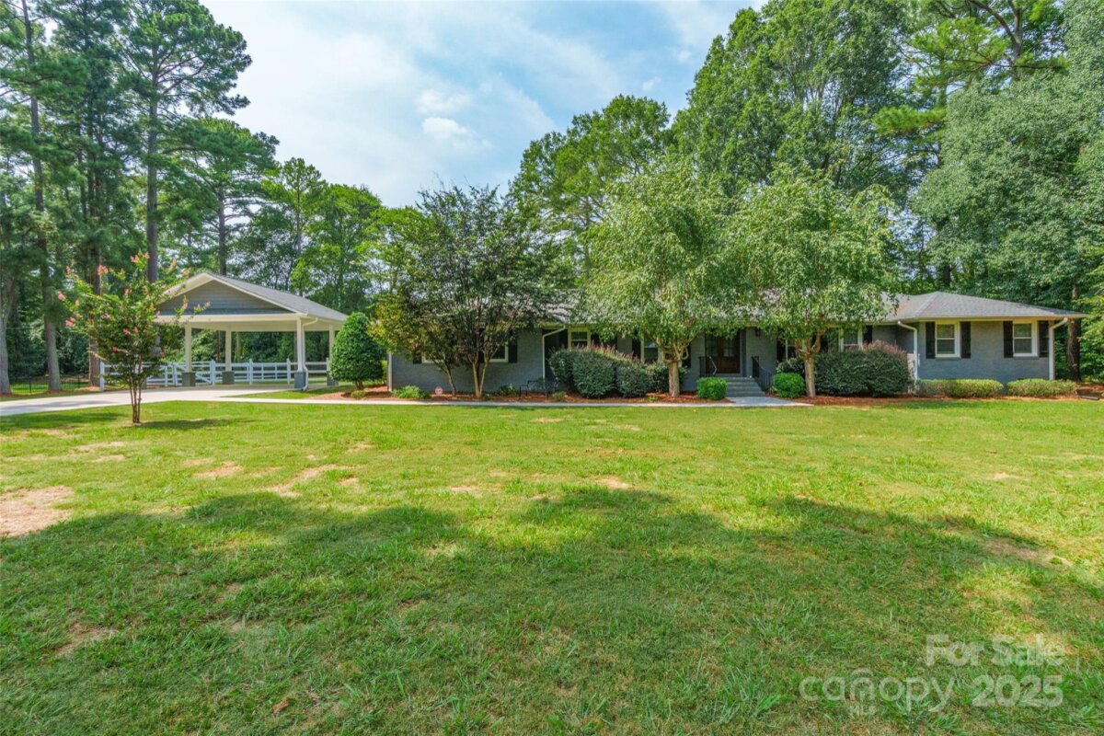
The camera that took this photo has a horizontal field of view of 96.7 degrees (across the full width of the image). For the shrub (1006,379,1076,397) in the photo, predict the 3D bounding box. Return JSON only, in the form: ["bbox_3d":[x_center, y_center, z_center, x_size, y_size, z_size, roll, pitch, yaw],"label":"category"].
[{"bbox_3d":[18.600,0.730,18.500,2.450,0.660,1.000,0,0,4],"label":"shrub"}]

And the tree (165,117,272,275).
[{"bbox_3d":[-23.047,-8.000,34.000,7.000,18.200,7.000,0,0,0],"label":"tree"}]

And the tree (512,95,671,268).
[{"bbox_3d":[3.188,-10.300,40.000,12.800,23.400,12.000,0,0,0],"label":"tree"}]

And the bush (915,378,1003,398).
[{"bbox_3d":[15.480,0.781,18.500,2.800,0.720,1.000,0,0,0],"label":"bush"}]

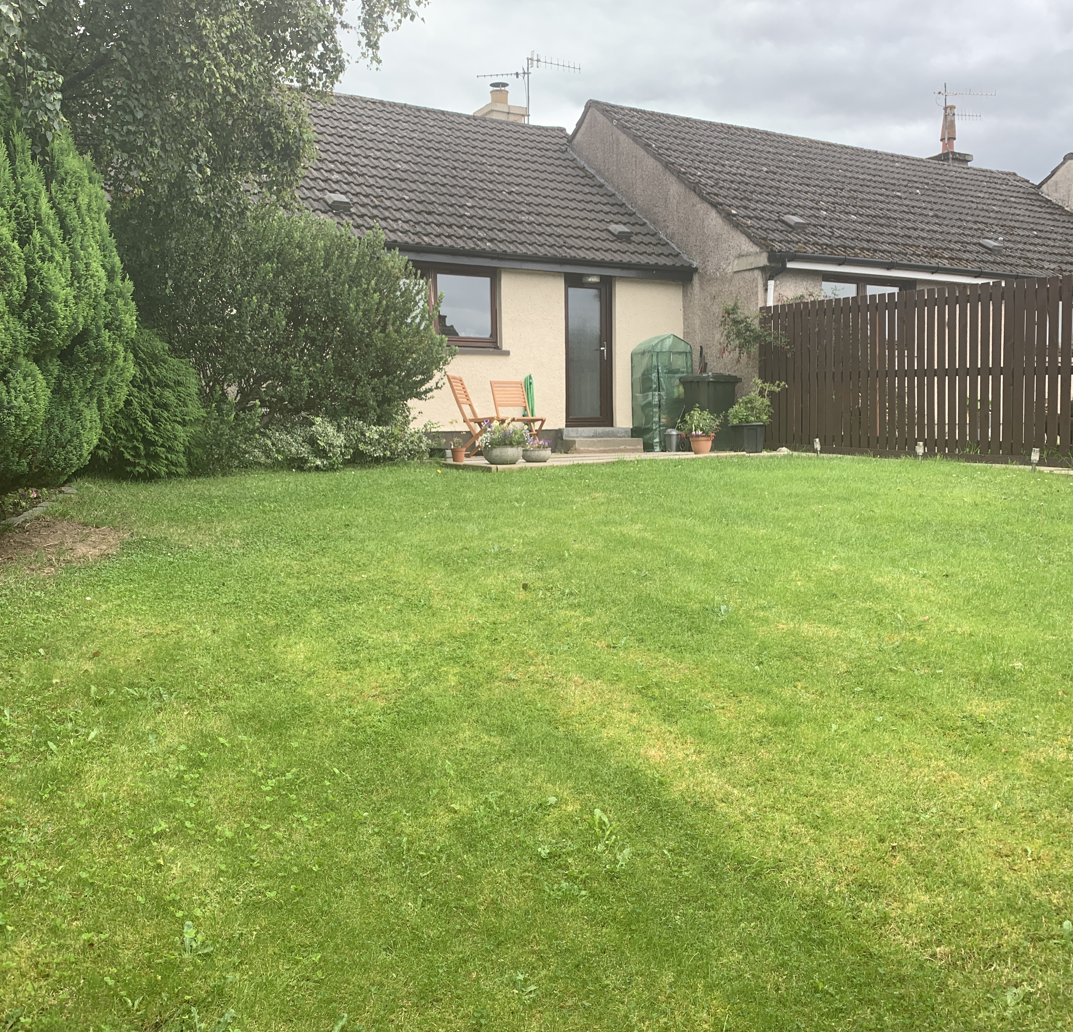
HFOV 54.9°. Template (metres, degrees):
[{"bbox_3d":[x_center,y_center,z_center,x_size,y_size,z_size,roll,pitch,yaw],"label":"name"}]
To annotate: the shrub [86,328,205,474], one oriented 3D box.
[{"bbox_3d":[-3.526,-1.024,9.300,1.200,1.420,1.150,-3,5,-30],"label":"shrub"}]

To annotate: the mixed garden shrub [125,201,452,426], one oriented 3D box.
[{"bbox_3d":[-2.538,-1.811,10.612,3.250,2.700,2.400,-3,5,-30],"label":"mixed garden shrub"}]

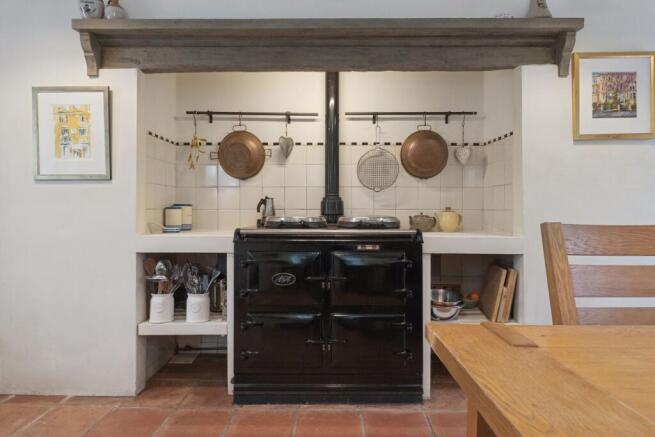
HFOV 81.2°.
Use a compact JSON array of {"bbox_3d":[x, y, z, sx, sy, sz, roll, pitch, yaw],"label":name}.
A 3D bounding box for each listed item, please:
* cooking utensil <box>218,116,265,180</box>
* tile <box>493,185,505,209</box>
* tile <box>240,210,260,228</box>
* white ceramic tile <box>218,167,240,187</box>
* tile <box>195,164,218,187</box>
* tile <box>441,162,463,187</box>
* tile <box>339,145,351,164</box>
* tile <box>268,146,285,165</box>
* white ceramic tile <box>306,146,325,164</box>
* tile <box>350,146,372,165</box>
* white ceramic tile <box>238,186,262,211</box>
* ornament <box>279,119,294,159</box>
[{"bbox_3d":[-0.576,-0.469,2.570,0.318,0.425,0.105,0,1,0],"label":"cooking utensil"},{"bbox_3d":[1.073,-0.123,2.382,0.010,0.150,0.150,0,1,0],"label":"tile"},{"bbox_3d":[-0.516,0.014,2.605,0.152,0.143,0.010,0,1,0],"label":"tile"},{"bbox_3d":[-0.676,-0.292,2.630,0.150,0.150,0.010,0,1,0],"label":"white ceramic tile"},{"bbox_3d":[-0.828,-0.292,2.630,0.151,0.150,0.010,0,1,0],"label":"tile"},{"bbox_3d":[0.869,-0.297,2.676,0.153,0.153,0.010,0,1,0],"label":"tile"},{"bbox_3d":[0.090,-0.434,2.630,0.152,0.132,0.010,0,1,0],"label":"tile"},{"bbox_3d":[-0.368,-0.434,2.630,0.152,0.132,0.010,0,1,0],"label":"tile"},{"bbox_3d":[-0.064,-0.430,2.610,0.150,0.130,0.010,0,1,0],"label":"white ceramic tile"},{"bbox_3d":[0.241,-0.430,2.610,0.150,0.130,0.010,0,1,0],"label":"tile"},{"bbox_3d":[-0.523,-0.137,2.630,0.154,0.157,0.010,0,1,0],"label":"white ceramic tile"},{"bbox_3d":[-0.279,-0.544,2.600,0.102,0.272,0.040,0,1,0],"label":"ornament"}]

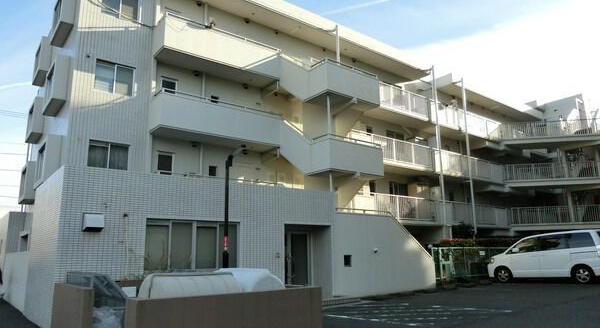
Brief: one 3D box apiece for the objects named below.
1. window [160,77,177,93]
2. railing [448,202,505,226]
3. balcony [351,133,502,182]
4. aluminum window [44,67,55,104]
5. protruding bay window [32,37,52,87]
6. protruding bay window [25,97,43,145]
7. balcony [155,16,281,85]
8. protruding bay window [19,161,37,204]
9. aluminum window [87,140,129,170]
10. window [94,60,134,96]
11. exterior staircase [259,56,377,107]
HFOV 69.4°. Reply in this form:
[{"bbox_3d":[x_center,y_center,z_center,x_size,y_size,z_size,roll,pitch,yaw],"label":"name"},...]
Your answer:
[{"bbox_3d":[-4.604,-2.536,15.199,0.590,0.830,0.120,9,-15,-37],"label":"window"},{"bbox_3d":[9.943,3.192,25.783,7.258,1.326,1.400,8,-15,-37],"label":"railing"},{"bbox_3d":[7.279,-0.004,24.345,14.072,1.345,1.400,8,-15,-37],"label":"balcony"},{"bbox_3d":[-8.725,-2.695,15.234,0.103,1.249,1.558,8,-15,-37],"label":"aluminum window"},{"bbox_3d":[-11.427,-4.510,19.249,0.390,1.527,1.972,8,-15,-37],"label":"protruding bay window"},{"bbox_3d":[-11.569,-1.874,19.042,0.401,1.539,2.131,8,-14,-37],"label":"protruding bay window"},{"bbox_3d":[-2.944,-4.040,15.979,4.570,1.230,1.290,9,-15,-37],"label":"balcony"},{"bbox_3d":[-11.315,0.855,18.115,0.390,1.527,1.972,8,-15,-37],"label":"protruding bay window"},{"bbox_3d":[-6.275,-0.264,14.227,1.257,0.882,0.103,8,-15,-37],"label":"aluminum window"},{"bbox_3d":[-6.311,-2.896,14.781,1.272,1.073,0.103,8,-15,-37],"label":"window"},{"bbox_3d":[1.065,-3.247,16.368,2.520,2.400,2.770,9,-15,-37],"label":"exterior staircase"}]

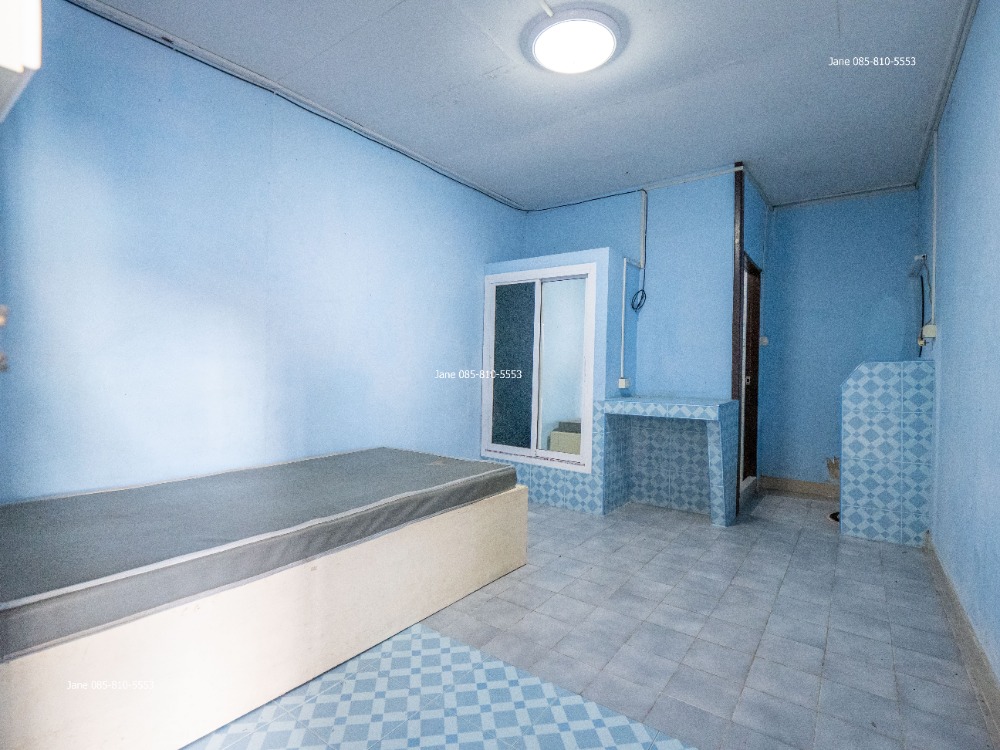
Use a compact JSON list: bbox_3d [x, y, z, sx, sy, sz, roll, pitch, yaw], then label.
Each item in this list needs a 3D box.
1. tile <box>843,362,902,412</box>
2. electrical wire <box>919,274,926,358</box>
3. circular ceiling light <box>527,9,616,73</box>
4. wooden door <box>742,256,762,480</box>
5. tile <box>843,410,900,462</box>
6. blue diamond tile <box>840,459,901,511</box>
[{"bbox_3d":[2.348,0.077,2.922,0.300,0.310,0.012,1,1,38],"label":"tile"},{"bbox_3d":[2.804,-0.382,3.074,0.035,0.555,0.020,1,1,38],"label":"electrical wire"},{"bbox_3d":[0.327,-1.447,2.039,0.380,0.065,0.380,0,1,0],"label":"circular ceiling light"},{"bbox_3d":[2.075,-0.010,3.832,0.050,1.780,0.660,1,1,38],"label":"wooden door"},{"bbox_3d":[2.350,0.384,2.922,0.300,0.303,0.012,1,1,38],"label":"tile"},{"bbox_3d":[2.352,0.689,2.923,0.300,0.305,0.012,1,1,38],"label":"blue diamond tile"}]

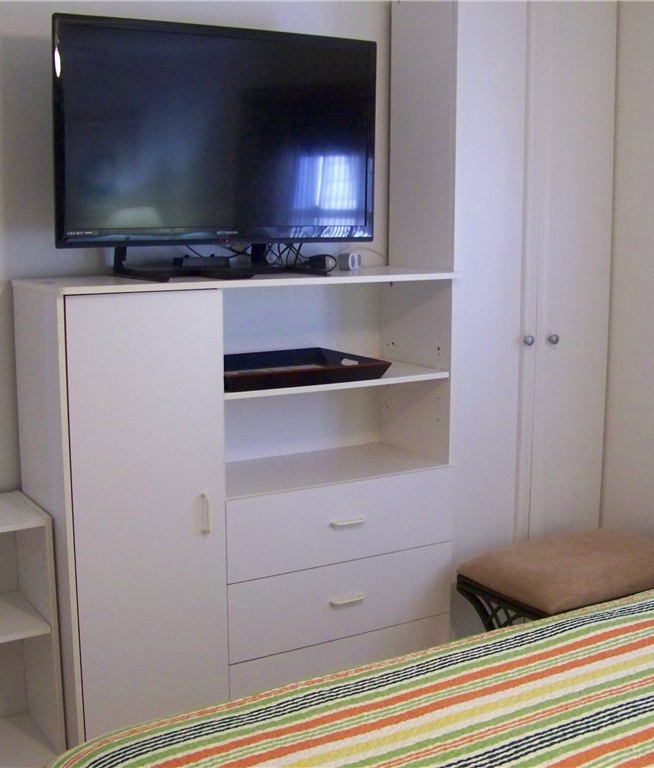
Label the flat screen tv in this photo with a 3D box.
[{"bbox_3d":[-0.239,-0.529,2.467,0.804,0.557,0.269,-6,10,-30],"label":"flat screen tv"}]

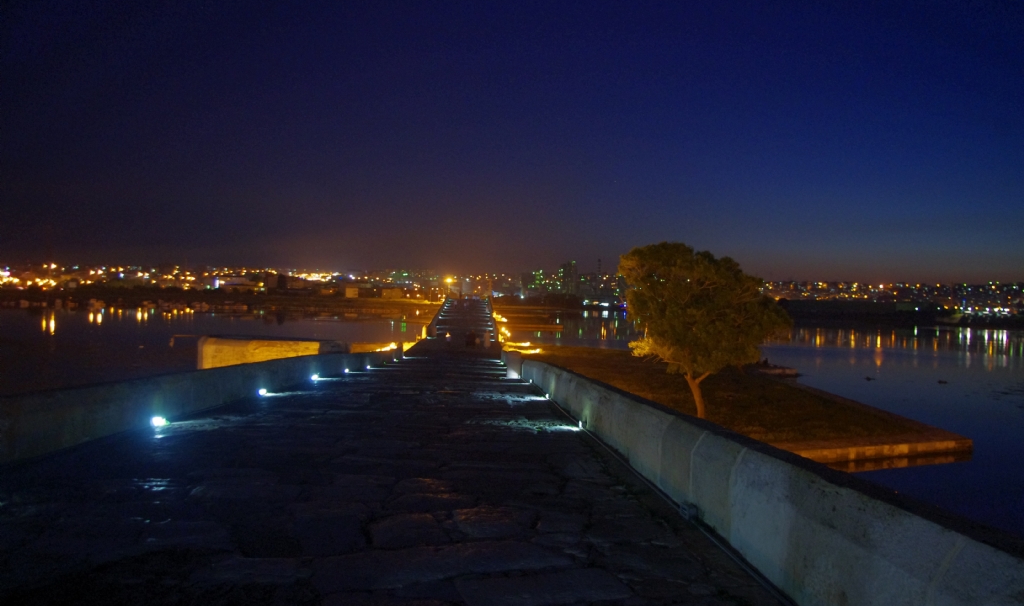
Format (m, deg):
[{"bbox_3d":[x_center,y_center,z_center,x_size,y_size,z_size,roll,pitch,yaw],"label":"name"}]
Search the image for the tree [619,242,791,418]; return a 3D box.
[{"bbox_3d":[8.000,1.250,32.000,6.900,7.500,6.600,1,0,0],"label":"tree"}]

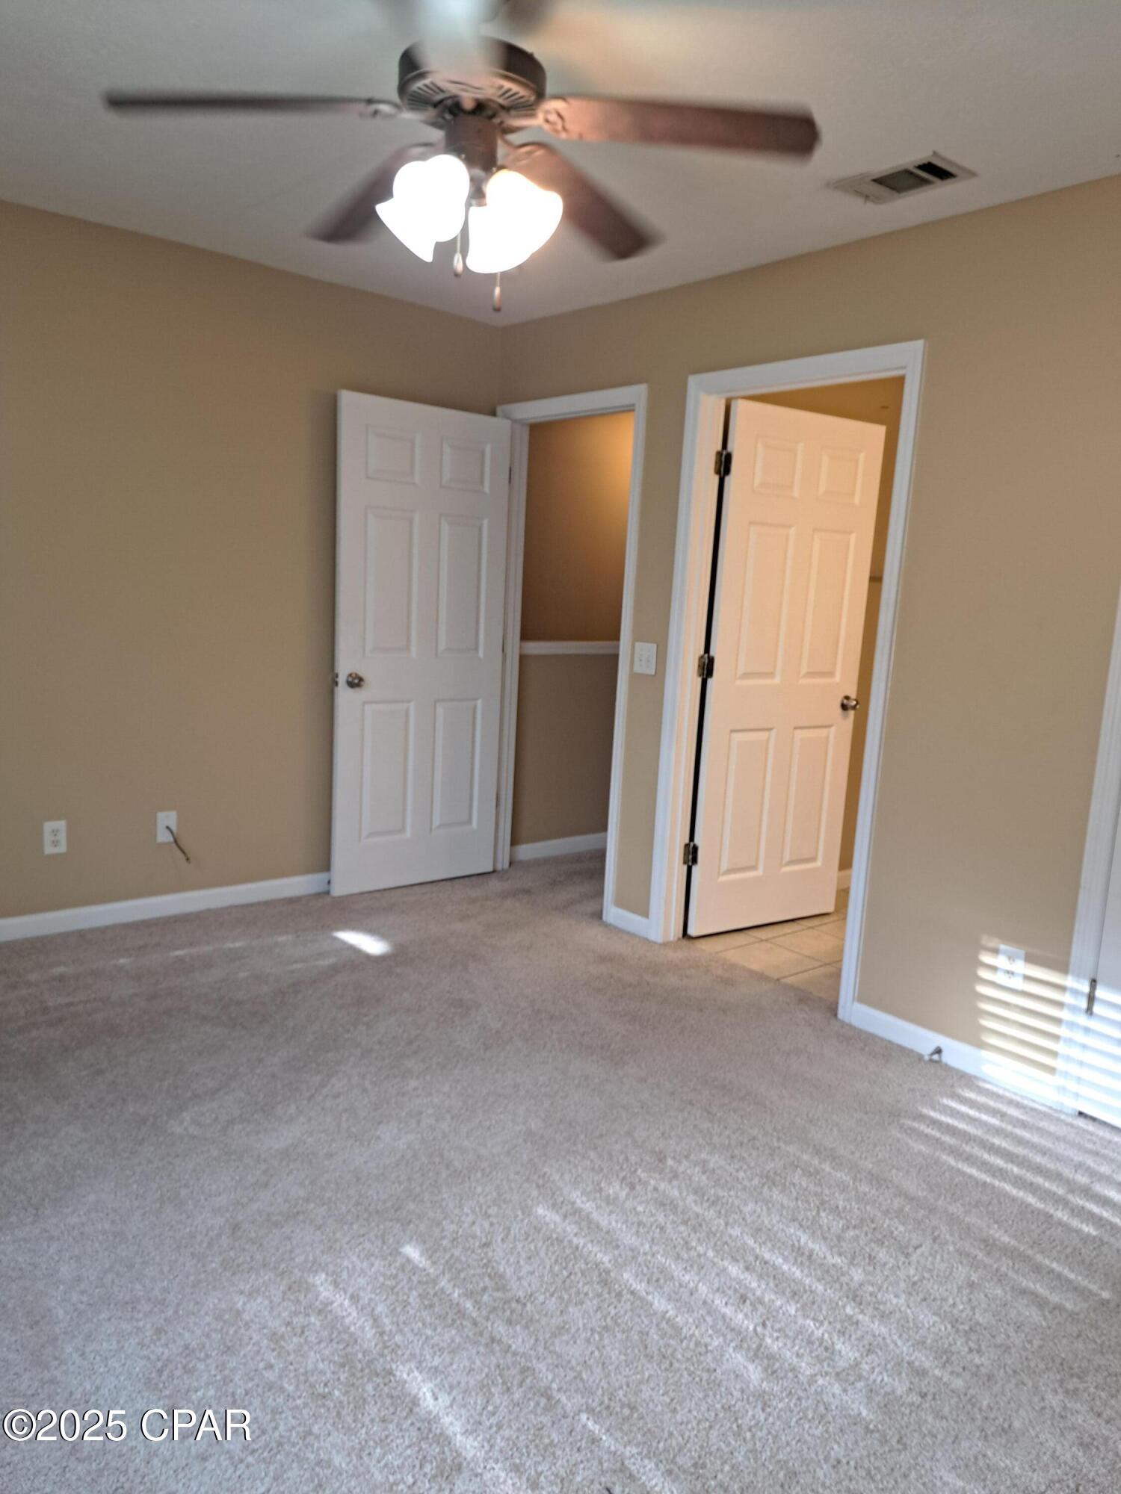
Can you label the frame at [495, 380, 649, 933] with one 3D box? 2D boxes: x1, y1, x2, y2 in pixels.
[{"bbox_3d":[0.014,-0.397,4.413,0.130,2.092,0.937,-5,12,-40],"label":"frame"}]

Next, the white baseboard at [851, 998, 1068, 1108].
[{"bbox_3d":[1.160,0.901,3.090,0.018,0.080,0.670,-5,12,-40],"label":"white baseboard"}]

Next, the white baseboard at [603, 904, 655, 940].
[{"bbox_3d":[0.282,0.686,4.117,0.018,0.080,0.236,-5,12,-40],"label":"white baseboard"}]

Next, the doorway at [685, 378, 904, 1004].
[{"bbox_3d":[0.754,-0.180,3.558,0.120,2.018,0.790,-5,12,-40],"label":"doorway"}]

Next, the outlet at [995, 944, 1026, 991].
[{"bbox_3d":[1.273,0.624,2.928,0.010,0.115,0.072,-5,12,-40],"label":"outlet"}]

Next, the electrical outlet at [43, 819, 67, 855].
[{"bbox_3d":[-1.796,0.324,3.686,0.072,0.115,0.010,-5,12,-40],"label":"electrical outlet"}]

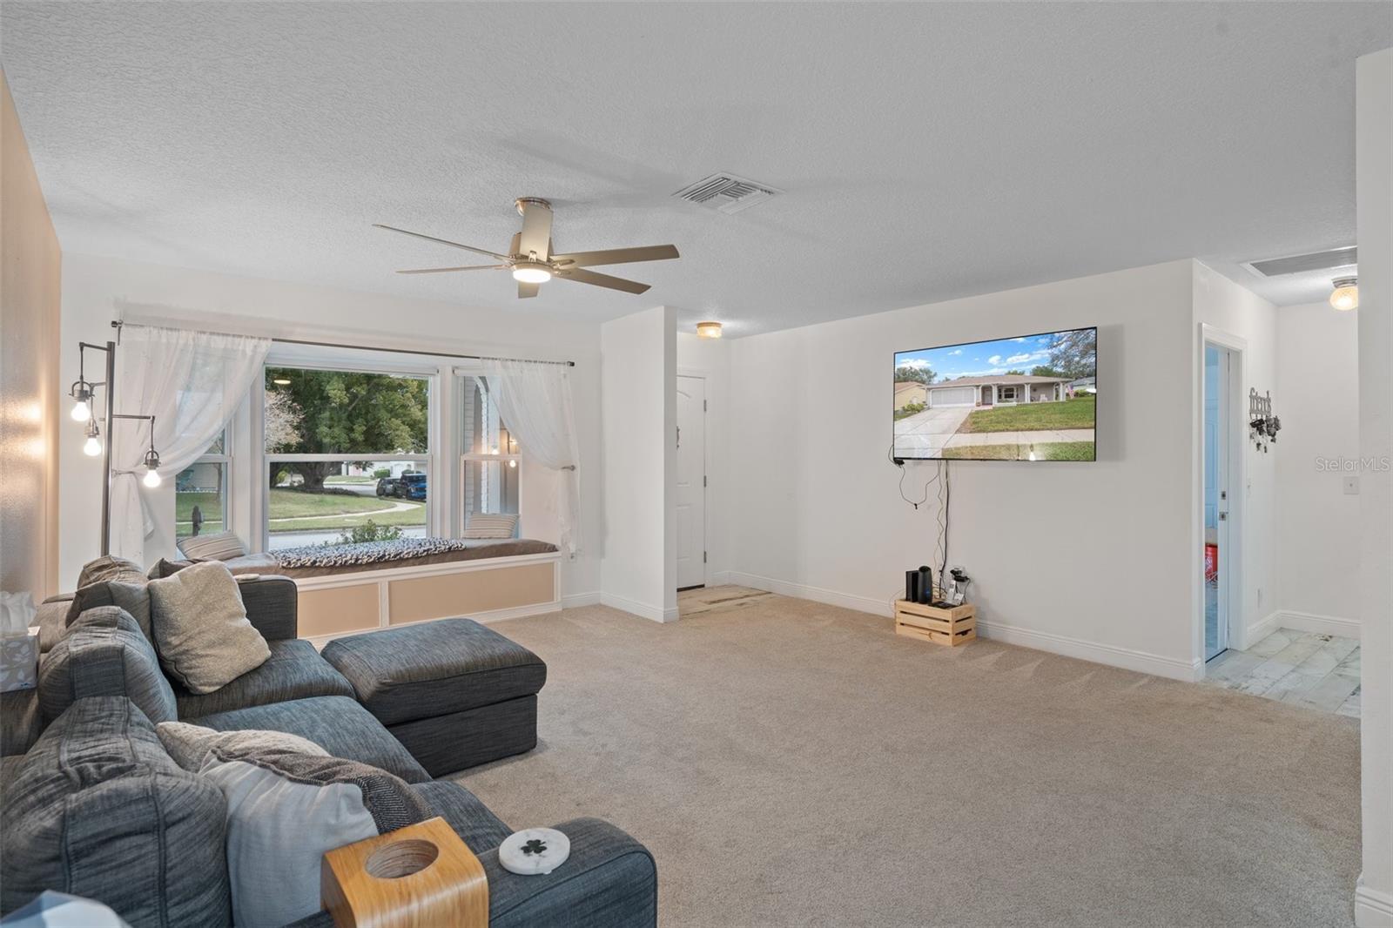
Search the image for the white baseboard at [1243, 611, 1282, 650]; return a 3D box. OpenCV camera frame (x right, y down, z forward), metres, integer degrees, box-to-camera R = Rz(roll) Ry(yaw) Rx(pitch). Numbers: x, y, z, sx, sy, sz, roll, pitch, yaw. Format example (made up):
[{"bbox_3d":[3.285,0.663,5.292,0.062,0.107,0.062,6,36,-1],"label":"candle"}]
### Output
[{"bbox_3d":[4.030,1.174,4.660,0.930,0.133,0.018,-1,1,-38],"label":"white baseboard"}]

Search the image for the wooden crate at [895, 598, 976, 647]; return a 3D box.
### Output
[{"bbox_3d":[1.739,1.128,4.778,0.311,0.245,0.444,-1,1,-41],"label":"wooden crate"}]

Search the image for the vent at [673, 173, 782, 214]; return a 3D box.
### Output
[{"bbox_3d":[0.138,-1.198,2.956,0.357,0.031,0.342,-1,1,-41],"label":"vent"}]

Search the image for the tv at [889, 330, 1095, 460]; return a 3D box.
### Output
[{"bbox_3d":[2.036,-0.443,4.614,0.065,0.830,1.420,-1,1,-42],"label":"tv"}]

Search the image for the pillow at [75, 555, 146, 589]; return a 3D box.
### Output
[{"bbox_3d":[-2.760,0.675,3.100,0.220,0.440,0.500,-1,1,-41],"label":"pillow"}]

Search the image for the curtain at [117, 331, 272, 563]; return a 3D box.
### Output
[{"bbox_3d":[-2.976,-0.080,3.912,0.740,1.459,0.122,-1,1,-41],"label":"curtain"}]

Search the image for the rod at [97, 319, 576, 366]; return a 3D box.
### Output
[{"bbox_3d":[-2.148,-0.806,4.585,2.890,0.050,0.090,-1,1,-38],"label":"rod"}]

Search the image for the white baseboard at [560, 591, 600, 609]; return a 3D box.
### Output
[{"bbox_3d":[-0.998,1.190,5.750,0.377,0.128,0.020,-1,1,-41],"label":"white baseboard"}]

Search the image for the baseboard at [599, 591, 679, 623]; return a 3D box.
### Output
[{"bbox_3d":[-0.508,1.190,5.563,0.133,0.128,0.923,-1,1,-41],"label":"baseboard"}]

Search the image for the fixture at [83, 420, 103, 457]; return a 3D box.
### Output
[{"bbox_3d":[-3.141,-0.133,3.419,0.077,0.199,0.082,-1,1,-41],"label":"fixture"}]

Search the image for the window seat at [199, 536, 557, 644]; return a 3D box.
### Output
[{"bbox_3d":[-2.397,0.936,4.898,2.720,0.600,0.630,-1,1,-38],"label":"window seat"}]

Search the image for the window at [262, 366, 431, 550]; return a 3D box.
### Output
[{"bbox_3d":[-2.762,-0.048,5.294,1.234,1.428,0.082,-1,1,-41],"label":"window"}]

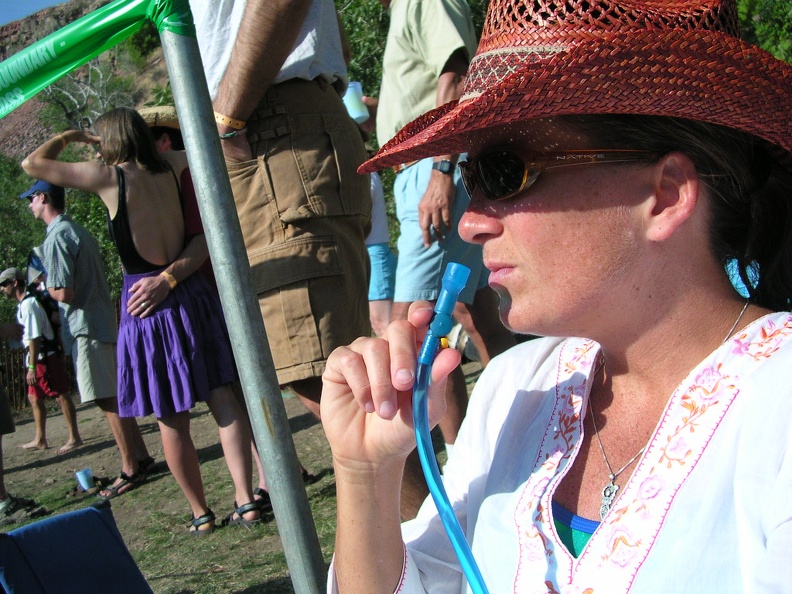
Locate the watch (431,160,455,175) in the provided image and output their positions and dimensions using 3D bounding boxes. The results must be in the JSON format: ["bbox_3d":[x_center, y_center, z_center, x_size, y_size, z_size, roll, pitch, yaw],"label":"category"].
[{"bbox_3d":[0.131,-0.359,2.350,0.063,0.042,0.055,8,-4,-14],"label":"watch"}]

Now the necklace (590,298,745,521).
[{"bbox_3d":[0.200,0.073,0.600,0.125,0.140,0.140,-8,-2,45],"label":"necklace"}]

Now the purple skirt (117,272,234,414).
[{"bbox_3d":[-0.869,0.172,3.350,0.450,0.530,0.370,-6,-1,-30],"label":"purple skirt"}]

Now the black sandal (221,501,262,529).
[{"bbox_3d":[-0.628,0.879,3.420,0.095,0.100,0.250,-6,-1,-38],"label":"black sandal"}]

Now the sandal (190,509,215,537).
[{"bbox_3d":[-0.770,0.894,3.370,0.095,0.100,0.250,-6,-1,-25],"label":"sandal"}]

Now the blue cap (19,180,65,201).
[{"bbox_3d":[-1.984,-0.620,4.750,0.270,0.140,0.180,-7,-1,-18],"label":"blue cap"}]

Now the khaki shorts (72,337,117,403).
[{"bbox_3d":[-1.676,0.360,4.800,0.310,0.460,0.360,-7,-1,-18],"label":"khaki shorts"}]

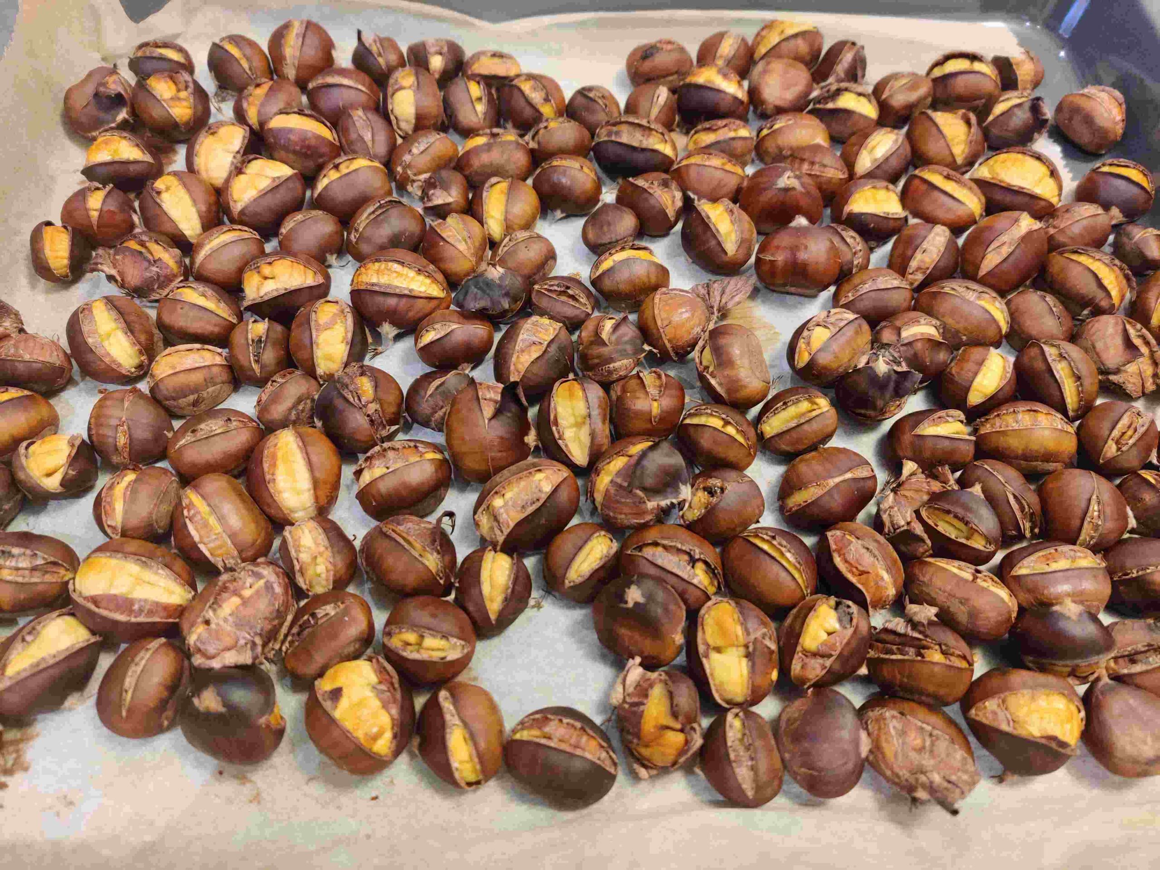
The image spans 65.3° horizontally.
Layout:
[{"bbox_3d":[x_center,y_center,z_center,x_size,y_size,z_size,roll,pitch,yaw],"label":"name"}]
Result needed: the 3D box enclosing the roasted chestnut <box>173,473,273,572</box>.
[{"bbox_3d":[-0.111,0.027,0.283,0.030,0.026,0.033,-35,64,-20],"label":"roasted chestnut"}]

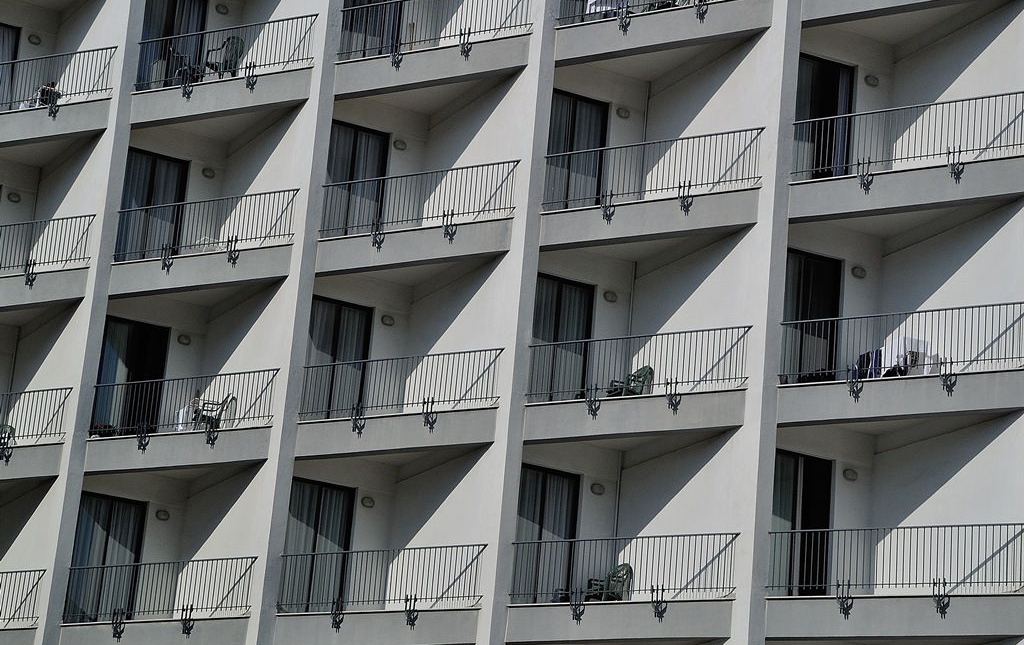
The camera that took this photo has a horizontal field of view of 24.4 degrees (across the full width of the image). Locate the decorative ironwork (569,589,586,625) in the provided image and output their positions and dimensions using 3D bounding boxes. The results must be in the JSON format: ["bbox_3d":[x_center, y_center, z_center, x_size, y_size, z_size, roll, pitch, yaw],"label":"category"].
[{"bbox_3d":[0.905,3.958,32.990,0.200,0.490,0.100,-4,-17,27],"label":"decorative ironwork"}]

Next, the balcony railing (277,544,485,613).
[{"bbox_3d":[-1.936,3.789,34.601,3.479,0.887,0.080,-4,-17,27],"label":"balcony railing"}]

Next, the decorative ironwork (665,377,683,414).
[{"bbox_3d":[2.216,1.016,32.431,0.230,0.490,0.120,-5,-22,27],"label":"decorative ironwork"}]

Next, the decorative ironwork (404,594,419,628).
[{"bbox_3d":[-1.464,4.174,34.191,0.200,0.490,0.100,-4,-17,27],"label":"decorative ironwork"}]

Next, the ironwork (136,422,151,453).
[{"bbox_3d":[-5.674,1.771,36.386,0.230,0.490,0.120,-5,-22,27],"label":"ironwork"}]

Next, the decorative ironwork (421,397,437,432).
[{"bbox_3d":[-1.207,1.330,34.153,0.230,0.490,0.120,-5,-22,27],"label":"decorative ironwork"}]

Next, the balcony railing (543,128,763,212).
[{"bbox_3d":[1.994,-2.167,33.843,3.470,0.890,0.080,-5,-22,27],"label":"balcony railing"}]

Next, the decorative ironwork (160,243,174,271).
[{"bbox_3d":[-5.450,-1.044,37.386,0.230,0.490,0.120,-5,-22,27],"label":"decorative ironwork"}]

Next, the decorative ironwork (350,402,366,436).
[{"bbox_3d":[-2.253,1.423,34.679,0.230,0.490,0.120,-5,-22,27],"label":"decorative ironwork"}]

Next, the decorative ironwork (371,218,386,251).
[{"bbox_3d":[-2.059,-1.358,36.256,0.200,0.490,0.100,-4,-17,27],"label":"decorative ironwork"}]

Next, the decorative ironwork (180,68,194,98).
[{"bbox_3d":[-5.343,-3.935,38.829,0.200,0.490,0.100,-4,-17,27],"label":"decorative ironwork"}]

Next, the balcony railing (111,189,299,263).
[{"bbox_3d":[-4.935,-1.529,37.887,3.519,0.856,0.080,-4,-17,27],"label":"balcony railing"}]

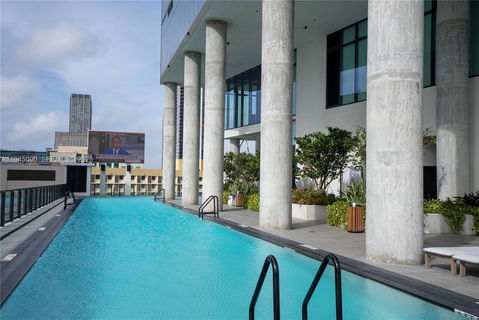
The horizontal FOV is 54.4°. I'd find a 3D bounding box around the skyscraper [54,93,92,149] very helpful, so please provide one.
[{"bbox_3d":[-208.765,-14.930,585.903,43.665,129.858,40.000,2,-3,-17],"label":"skyscraper"}]

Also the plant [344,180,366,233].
[{"bbox_3d":[3.750,1.505,15.059,0.600,1.660,0.600,1,-3,0],"label":"plant"}]

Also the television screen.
[{"bbox_3d":[-11.869,-1.180,45.237,5.222,2.917,0.300,2,-3,-17],"label":"television screen"}]

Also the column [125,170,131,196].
[{"bbox_3d":[-10.898,2.322,45.800,0.514,2.508,0.514,2,-3,-17],"label":"column"}]

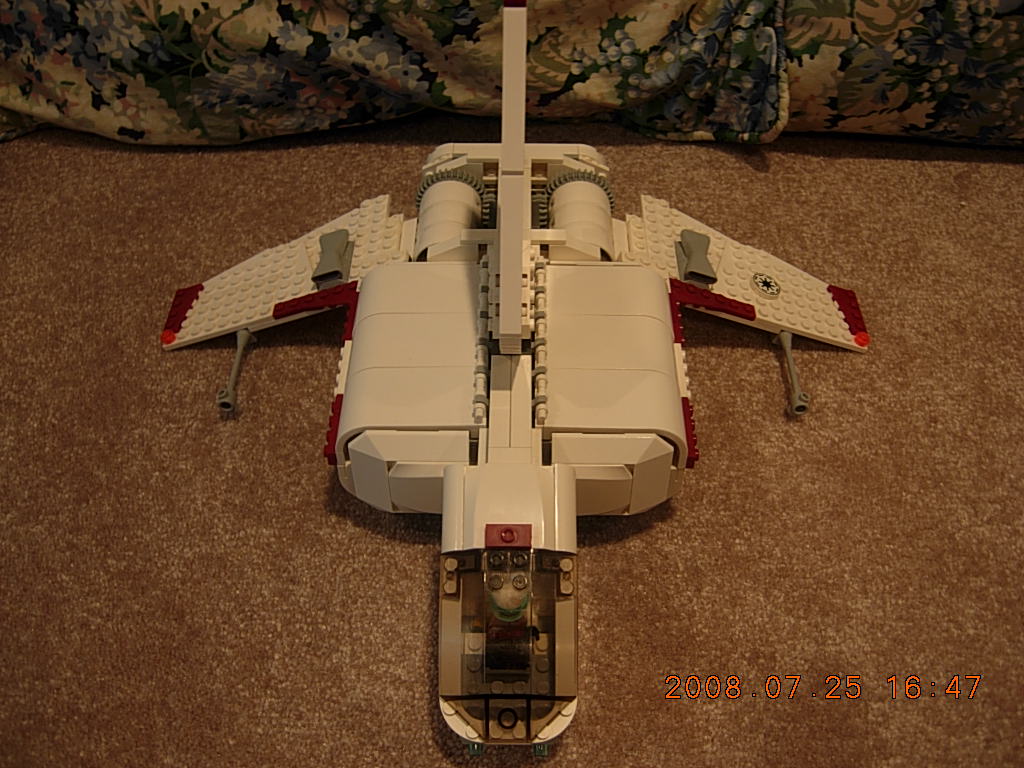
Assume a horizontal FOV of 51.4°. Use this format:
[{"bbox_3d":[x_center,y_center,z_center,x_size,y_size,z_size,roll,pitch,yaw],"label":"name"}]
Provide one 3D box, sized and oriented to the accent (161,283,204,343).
[{"bbox_3d":[-0.171,-0.036,0.549,0.016,0.005,0.040,-15,45,16],"label":"accent"}]

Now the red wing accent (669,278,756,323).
[{"bbox_3d":[0.097,-0.038,0.514,0.047,0.005,0.016,15,45,-14],"label":"red wing accent"}]

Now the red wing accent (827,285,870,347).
[{"bbox_3d":[0.173,-0.035,0.545,0.016,0.005,0.040,15,45,-14],"label":"red wing accent"}]

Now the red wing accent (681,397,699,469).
[{"bbox_3d":[0.073,0.020,0.440,0.005,0.008,0.032,0,48,1],"label":"red wing accent"}]

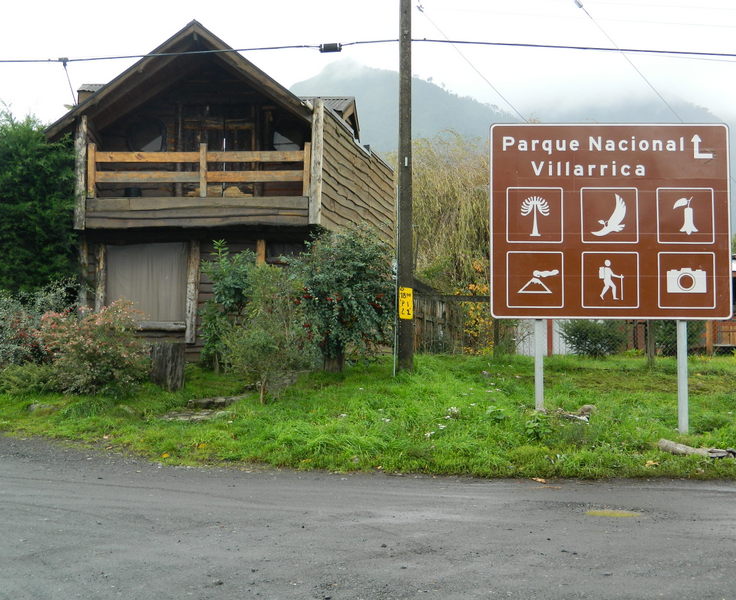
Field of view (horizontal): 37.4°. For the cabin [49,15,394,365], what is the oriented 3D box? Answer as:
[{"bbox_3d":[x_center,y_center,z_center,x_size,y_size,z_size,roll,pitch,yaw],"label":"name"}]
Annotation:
[{"bbox_3d":[-3.033,-2.028,25.539,5.700,6.700,8.200,0,-2,9],"label":"cabin"}]

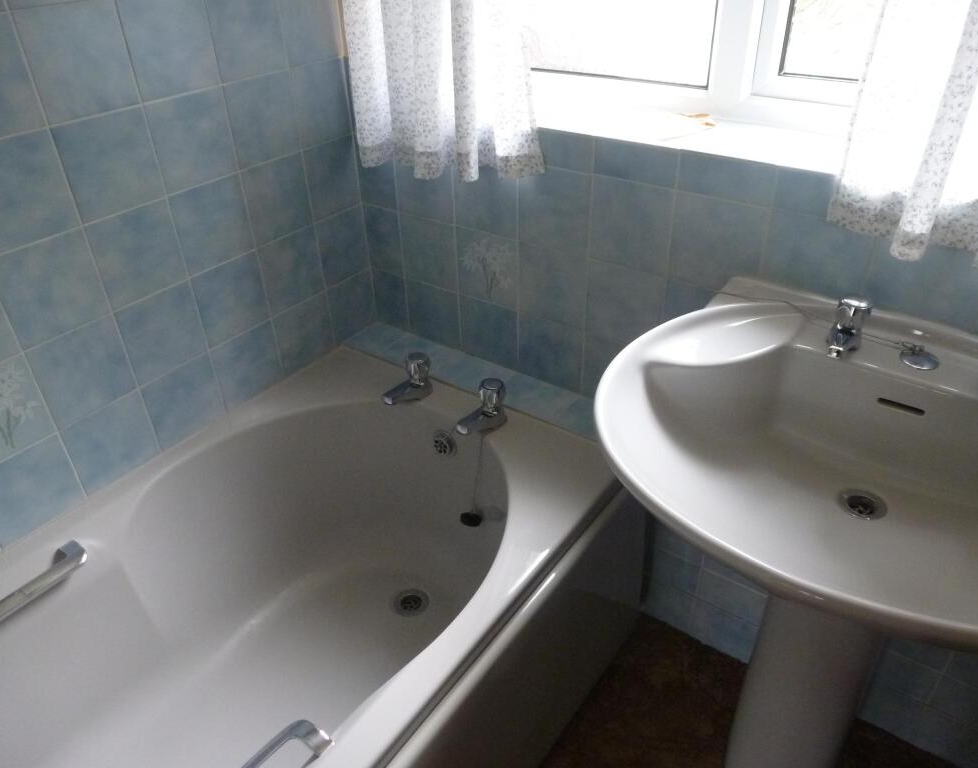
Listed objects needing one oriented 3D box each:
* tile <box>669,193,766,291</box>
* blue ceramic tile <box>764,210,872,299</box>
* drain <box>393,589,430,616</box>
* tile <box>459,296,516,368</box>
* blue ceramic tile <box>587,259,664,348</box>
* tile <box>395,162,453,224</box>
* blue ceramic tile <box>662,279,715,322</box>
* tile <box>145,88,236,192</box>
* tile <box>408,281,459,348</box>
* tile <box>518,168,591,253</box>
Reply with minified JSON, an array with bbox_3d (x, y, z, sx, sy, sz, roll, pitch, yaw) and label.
[{"bbox_3d":[0.365,-0.225,1.142,0.147,0.147,0.009,20,39,29],"label":"tile"},{"bbox_3d":[0.485,-0.179,1.064,0.146,0.146,0.010,20,39,29],"label":"blue ceramic tile"},{"bbox_3d":[-0.164,0.462,1.499,0.075,0.012,0.075,-1,34,1],"label":"drain"},{"bbox_3d":[0.004,-0.115,1.520,0.147,0.135,0.009,20,39,29],"label":"tile"},{"bbox_3d":[0.251,-0.146,1.317,0.151,0.148,0.010,20,39,29],"label":"blue ceramic tile"},{"bbox_3d":[-0.127,-0.401,1.421,0.146,0.146,0.010,20,39,29],"label":"tile"},{"bbox_3d":[0.367,-0.101,1.217,0.146,0.146,0.010,20,39,29],"label":"blue ceramic tile"},{"bbox_3d":[-0.495,-0.409,1.188,0.009,0.147,0.147,20,39,29],"label":"tile"},{"bbox_3d":[-0.124,-0.160,1.618,0.151,0.142,0.010,20,39,29],"label":"tile"},{"bbox_3d":[0.116,-0.310,1.264,0.148,0.148,0.010,20,40,30],"label":"tile"}]

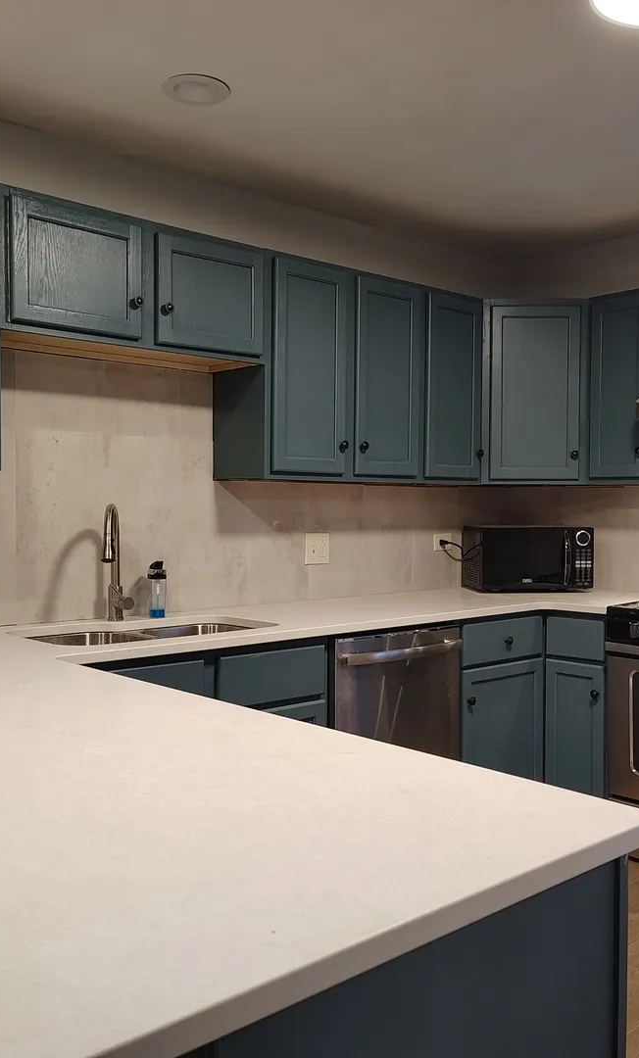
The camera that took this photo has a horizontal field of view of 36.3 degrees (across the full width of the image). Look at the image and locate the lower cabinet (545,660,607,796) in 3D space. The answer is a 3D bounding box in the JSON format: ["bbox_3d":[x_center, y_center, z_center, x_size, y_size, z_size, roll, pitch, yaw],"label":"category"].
[{"bbox_3d":[1.153,0.795,3.855,0.558,0.622,0.269,-1,2,-43],"label":"lower cabinet"}]

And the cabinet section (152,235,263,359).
[{"bbox_3d":[-0.455,-0.729,3.166,0.435,0.350,0.320,-1,2,-43],"label":"cabinet section"}]

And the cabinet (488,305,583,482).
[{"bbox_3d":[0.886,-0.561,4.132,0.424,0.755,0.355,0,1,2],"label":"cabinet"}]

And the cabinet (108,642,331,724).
[{"bbox_3d":[-0.496,0.769,2.894,0.913,0.865,0.617,-1,2,-43],"label":"cabinet"}]

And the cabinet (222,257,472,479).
[{"bbox_3d":[0.155,-0.553,3.686,1.147,0.759,0.306,-1,2,-43],"label":"cabinet"}]

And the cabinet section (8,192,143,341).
[{"bbox_3d":[-0.787,-0.724,2.857,0.432,0.350,0.320,-1,2,-43],"label":"cabinet section"}]

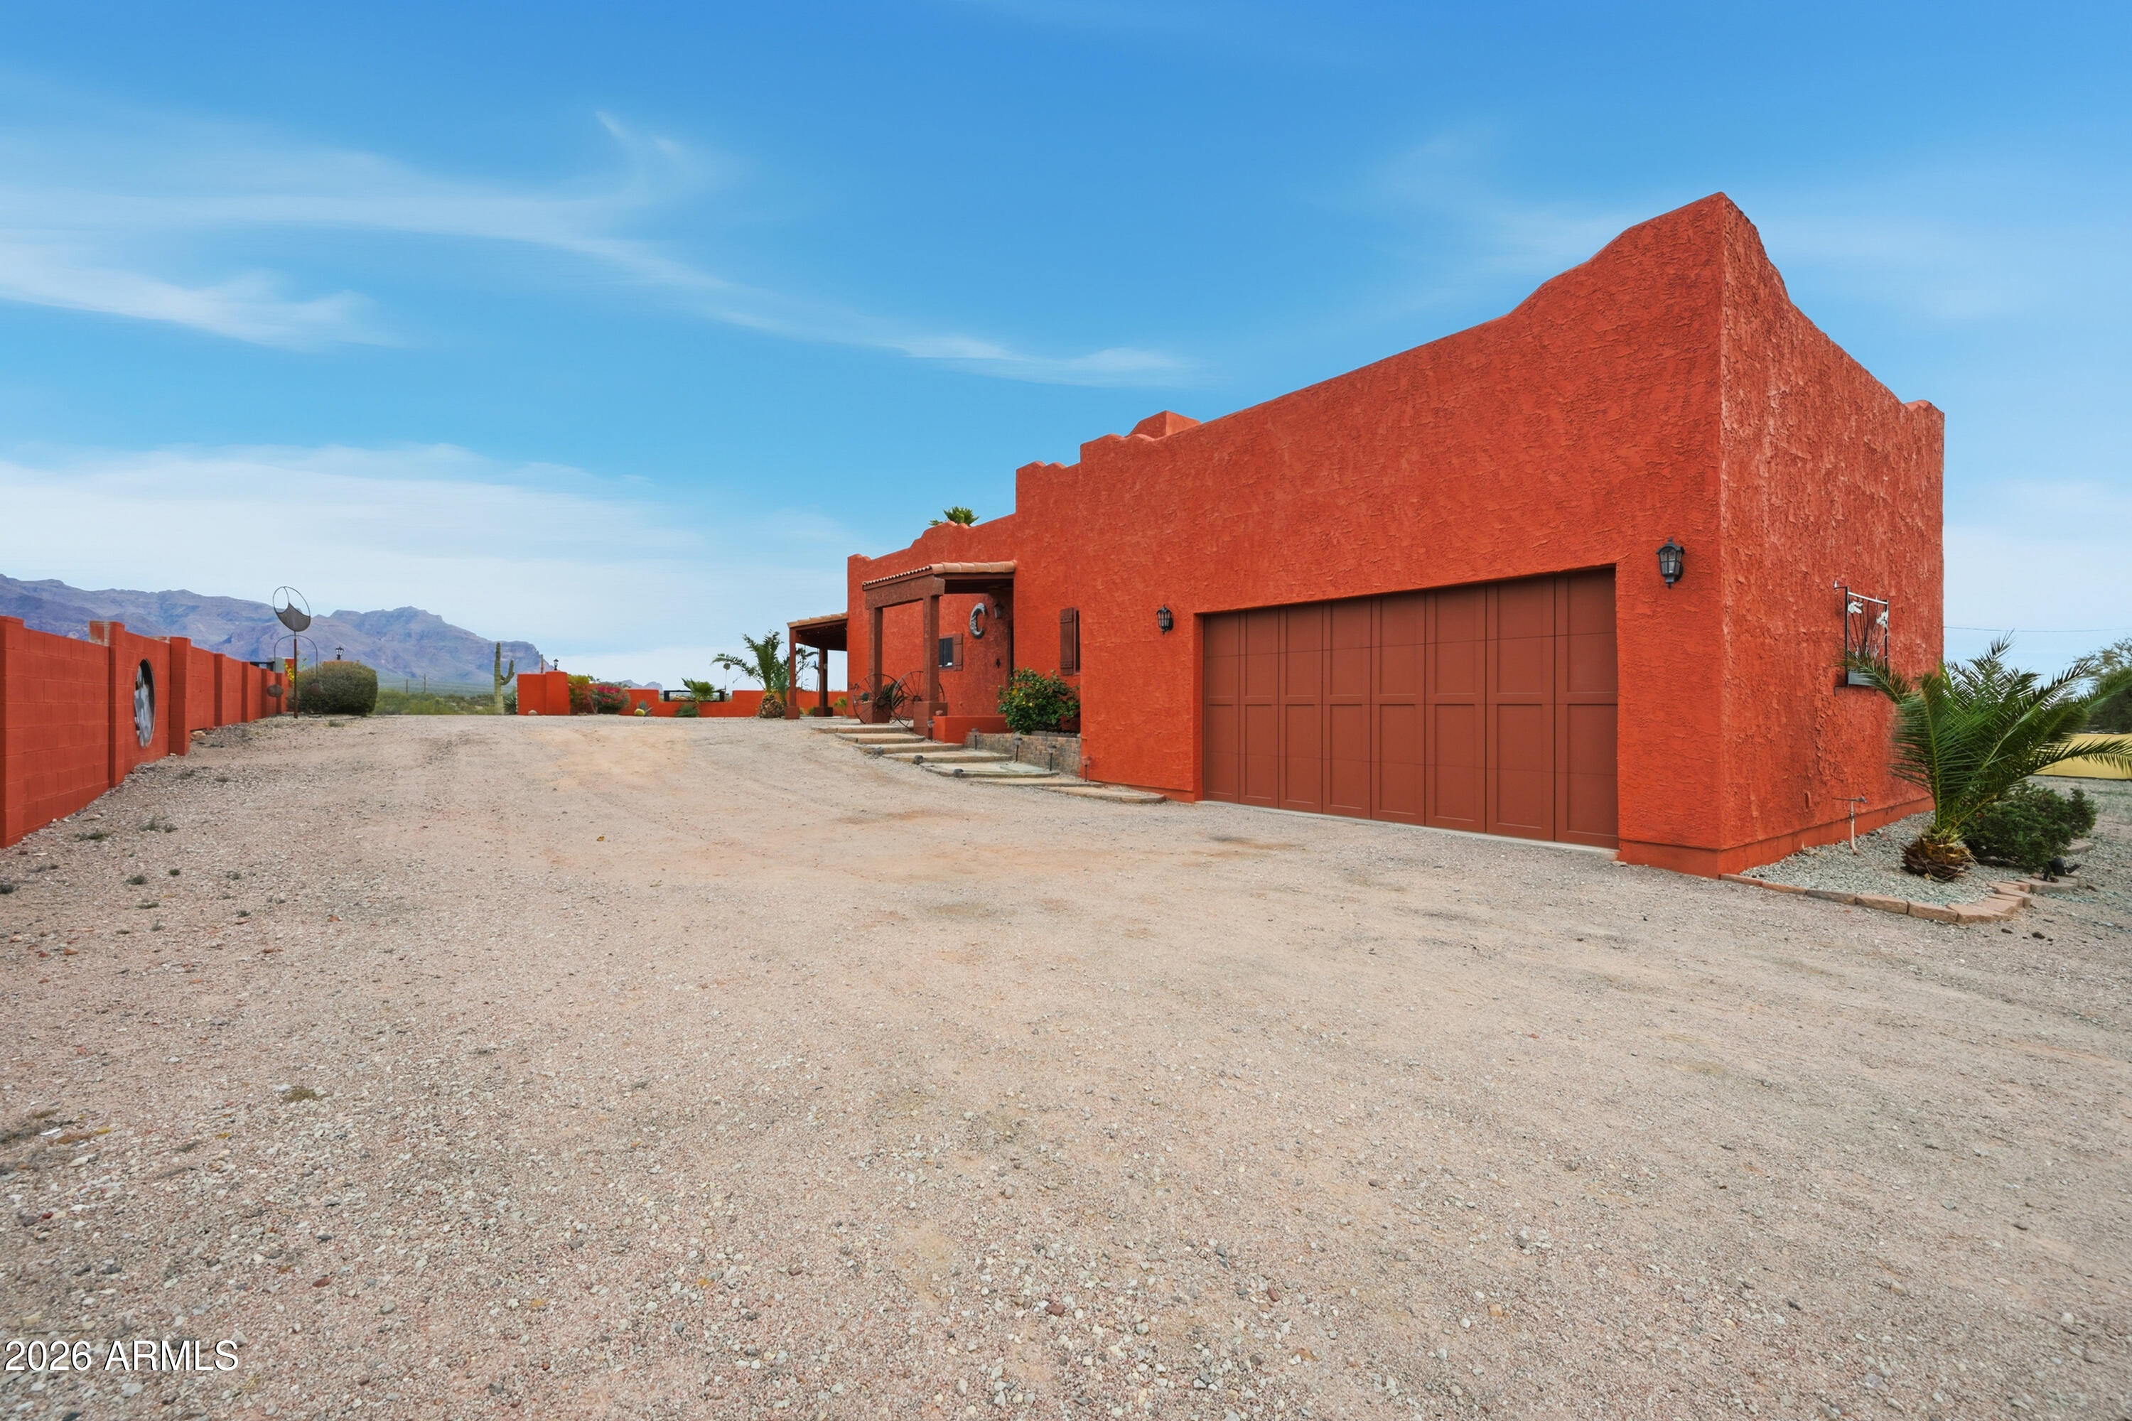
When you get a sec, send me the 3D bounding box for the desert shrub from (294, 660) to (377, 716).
[{"bbox_3d":[-19.824,-0.602,22.500,1.750,1.500,1.800,0,0,-41],"label":"desert shrub"}]

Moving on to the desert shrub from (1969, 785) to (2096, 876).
[{"bbox_3d":[8.209,0.964,7.050,0.850,0.680,0.820,0,0,-41],"label":"desert shrub"}]

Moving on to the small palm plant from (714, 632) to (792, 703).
[{"bbox_3d":[-9.508,-1.097,26.000,2.800,2.600,2.700,0,0,-20],"label":"small palm plant"}]

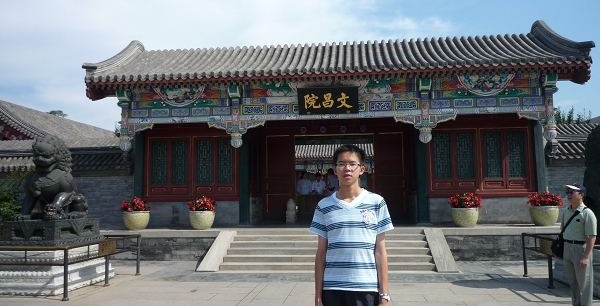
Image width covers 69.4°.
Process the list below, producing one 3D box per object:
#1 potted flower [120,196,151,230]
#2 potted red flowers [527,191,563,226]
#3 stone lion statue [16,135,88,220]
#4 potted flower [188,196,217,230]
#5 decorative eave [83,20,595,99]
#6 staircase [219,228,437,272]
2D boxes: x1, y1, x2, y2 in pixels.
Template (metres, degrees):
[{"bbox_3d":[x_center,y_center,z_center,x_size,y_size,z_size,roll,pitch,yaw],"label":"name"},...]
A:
[{"bbox_3d":[-4.561,1.684,12.154,0.840,0.920,0.840,-1,-6,5],"label":"potted flower"},{"bbox_3d":[6.333,1.430,11.182,0.840,0.910,0.840,-1,-6,5],"label":"potted red flowers"},{"bbox_3d":[-4.690,0.482,8.329,0.840,1.600,1.150,-2,-6,7],"label":"stone lion statue"},{"bbox_3d":[-2.679,1.640,11.986,0.810,0.920,0.810,-1,-6,5],"label":"potted flower"},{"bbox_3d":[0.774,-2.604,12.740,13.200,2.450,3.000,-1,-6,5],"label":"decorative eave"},{"bbox_3d":[0.619,2.234,10.073,4.750,0.760,1.680,-1,-6,5],"label":"staircase"}]

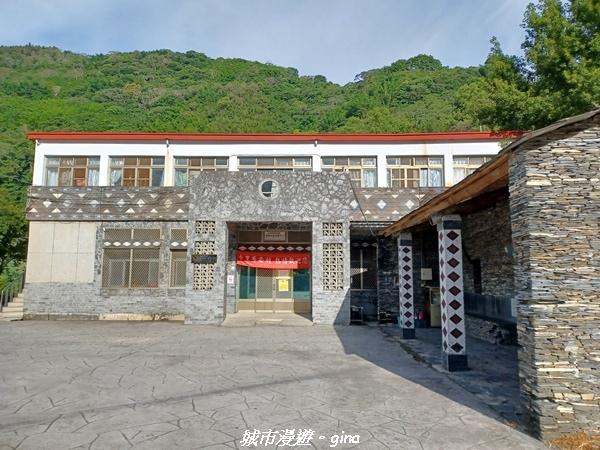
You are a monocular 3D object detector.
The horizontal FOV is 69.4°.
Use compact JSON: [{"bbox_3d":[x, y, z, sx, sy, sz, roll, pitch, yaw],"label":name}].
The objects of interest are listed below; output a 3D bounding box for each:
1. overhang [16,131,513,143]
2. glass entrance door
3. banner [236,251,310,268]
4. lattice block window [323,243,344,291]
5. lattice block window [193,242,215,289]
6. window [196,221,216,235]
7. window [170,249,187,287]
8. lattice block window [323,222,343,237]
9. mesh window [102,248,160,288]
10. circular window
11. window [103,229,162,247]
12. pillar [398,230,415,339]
[{"bbox_3d":[-0.768,-3.052,15.281,17.419,0.285,0.300,0,-7,0],"label":"overhang"},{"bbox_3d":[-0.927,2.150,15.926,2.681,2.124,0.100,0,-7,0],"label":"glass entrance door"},{"bbox_3d":[-0.955,1.280,15.770,2.676,0.617,0.060,0,-7,0],"label":"banner"},{"bbox_3d":[1.059,1.335,13.804,0.691,1.515,0.140,0,-7,0],"label":"lattice block window"},{"bbox_3d":[-3.043,1.301,13.837,0.694,1.573,0.140,0,-7,0],"label":"lattice block window"},{"bbox_3d":[-3.037,0.096,14.099,0.625,0.423,0.150,0,-7,0],"label":"window"},{"bbox_3d":[-4.170,1.534,14.964,0.638,1.369,0.120,0,-7,0],"label":"window"},{"bbox_3d":[1.061,0.168,14.091,0.647,0.439,0.150,0,-7,0],"label":"lattice block window"},{"bbox_3d":[-5.861,1.512,15.122,2.026,1.390,0.120,0,-7,0],"label":"mesh window"},{"bbox_3d":[-1.009,-1.160,14.247,0.677,0.652,0.150,0,-7,0],"label":"circular window"},{"bbox_3d":[-5.826,0.458,15.110,2.003,0.663,0.120,0,-7,0],"label":"window"},{"bbox_3d":[2.650,1.494,10.767,0.312,2.562,0.300,0,-7,0],"label":"pillar"}]

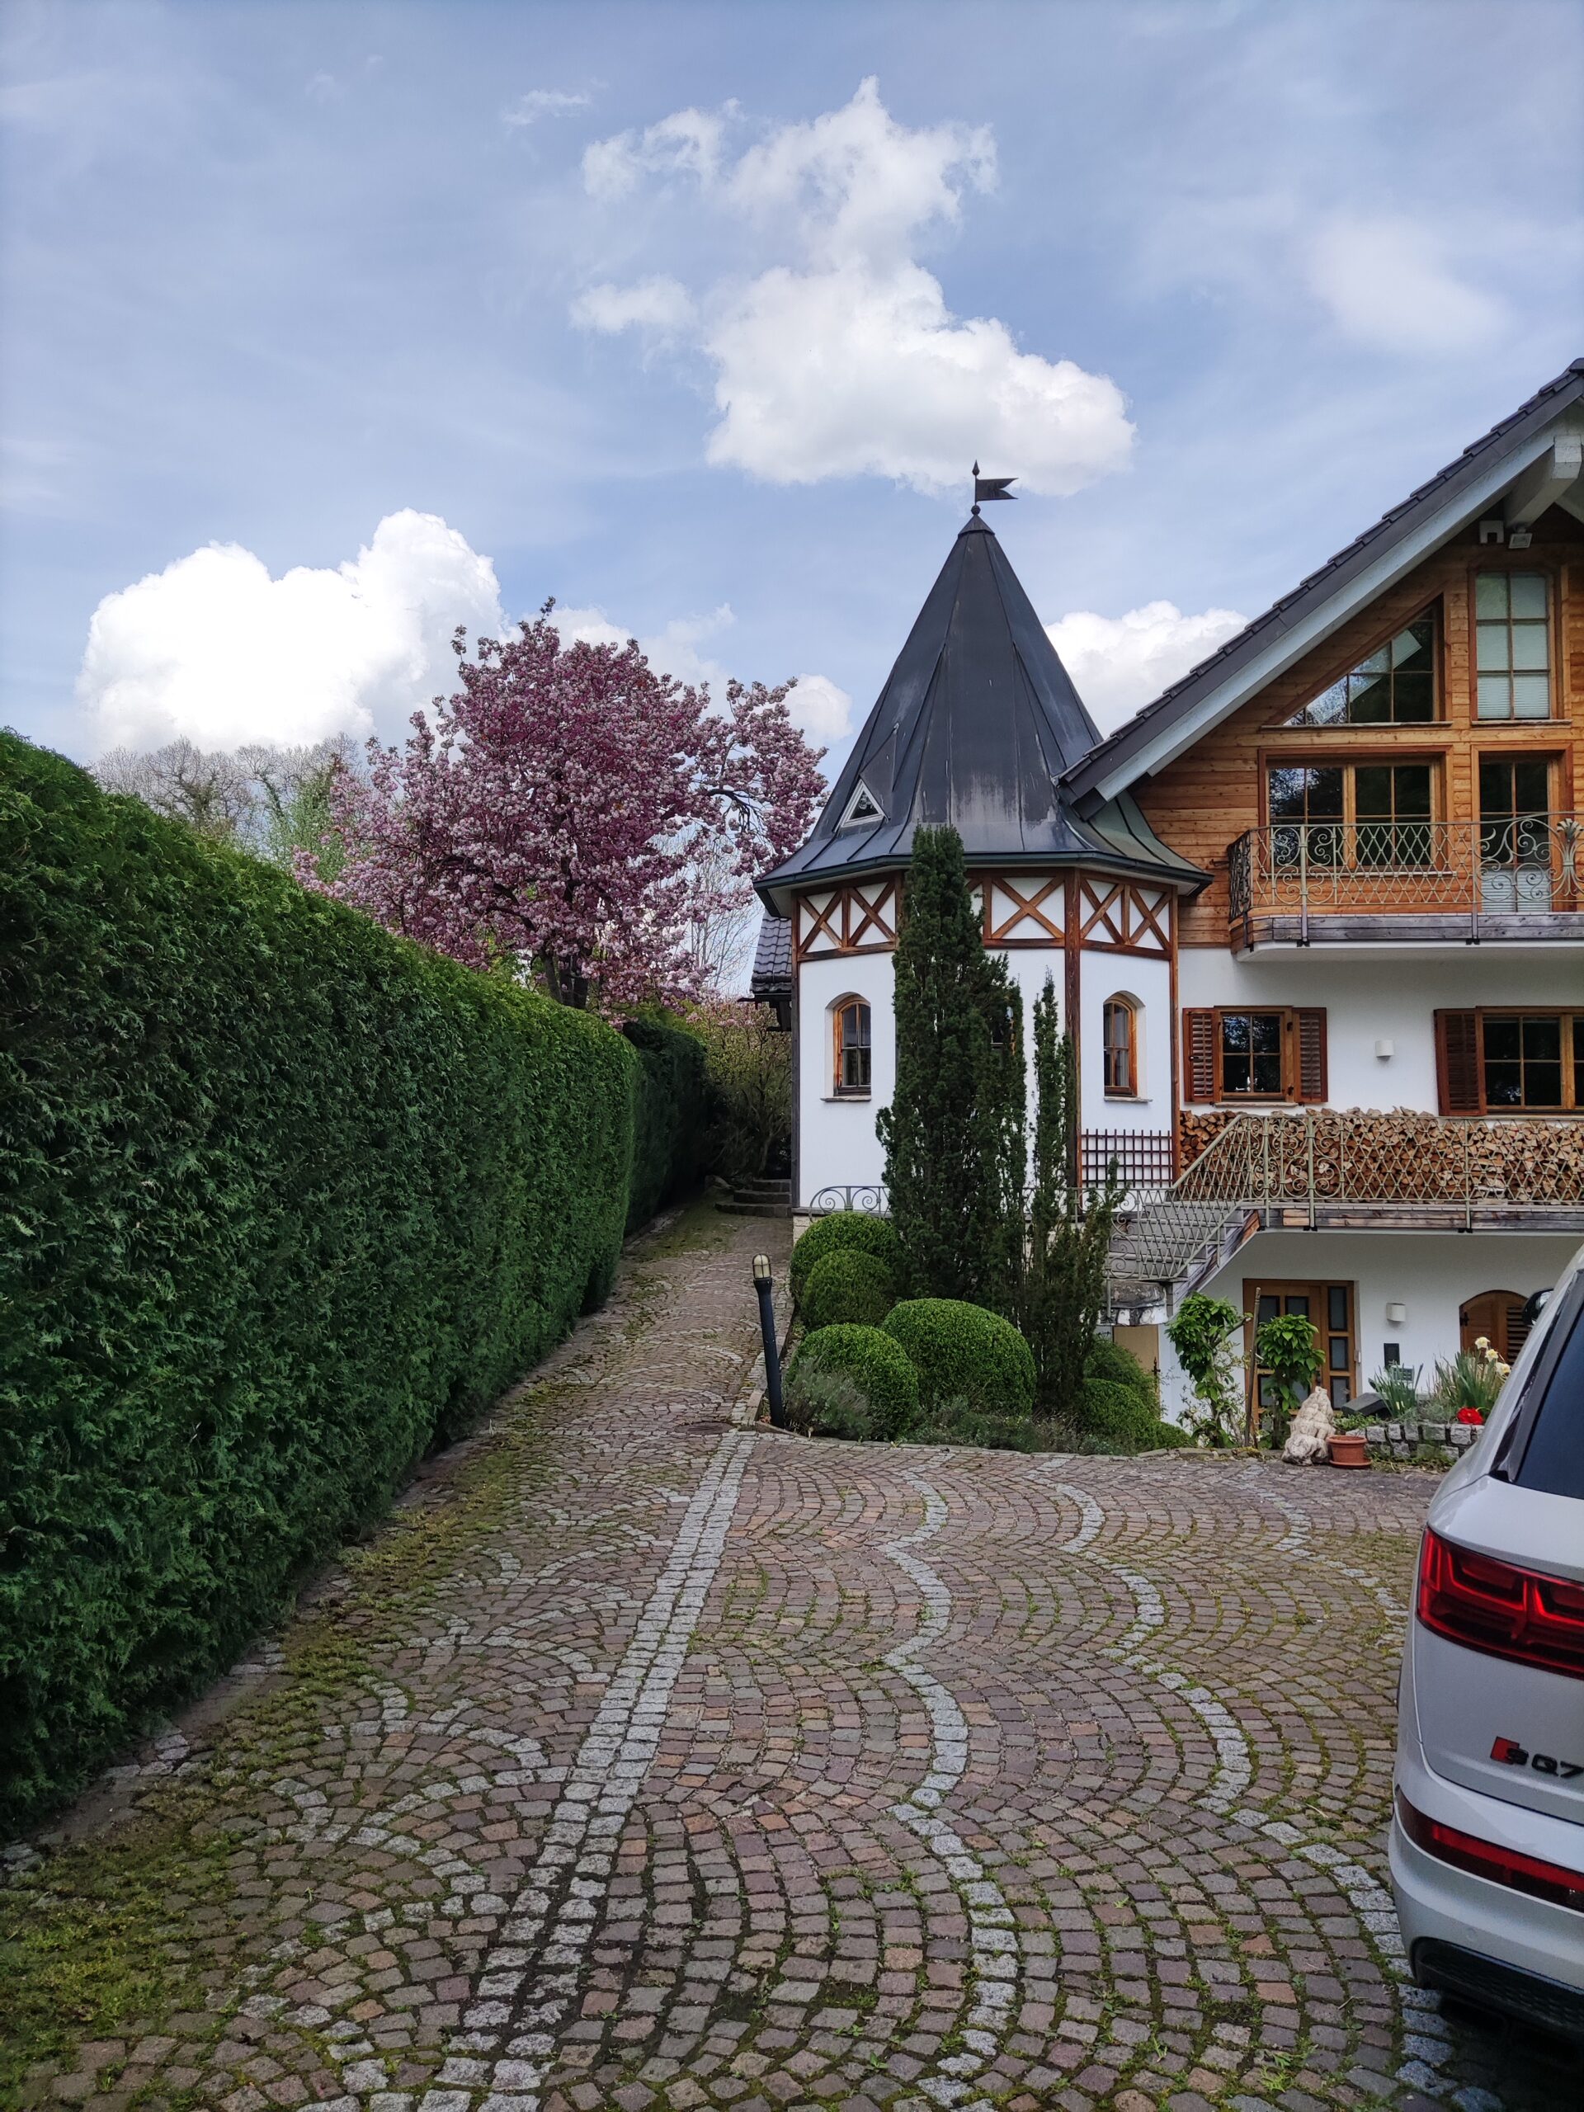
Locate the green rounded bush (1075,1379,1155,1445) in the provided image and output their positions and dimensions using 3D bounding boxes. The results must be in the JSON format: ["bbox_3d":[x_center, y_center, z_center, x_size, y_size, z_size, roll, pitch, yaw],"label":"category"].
[{"bbox_3d":[1.972,2.263,9.787,0.620,0.500,0.620,-1,-3,11],"label":"green rounded bush"}]

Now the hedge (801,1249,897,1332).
[{"bbox_3d":[0.398,1.675,11.083,0.670,0.660,0.660,0,-3,2],"label":"hedge"}]

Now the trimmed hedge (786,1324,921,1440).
[{"bbox_3d":[0.371,1.925,9.484,0.800,0.640,0.780,0,-3,2],"label":"trimmed hedge"}]

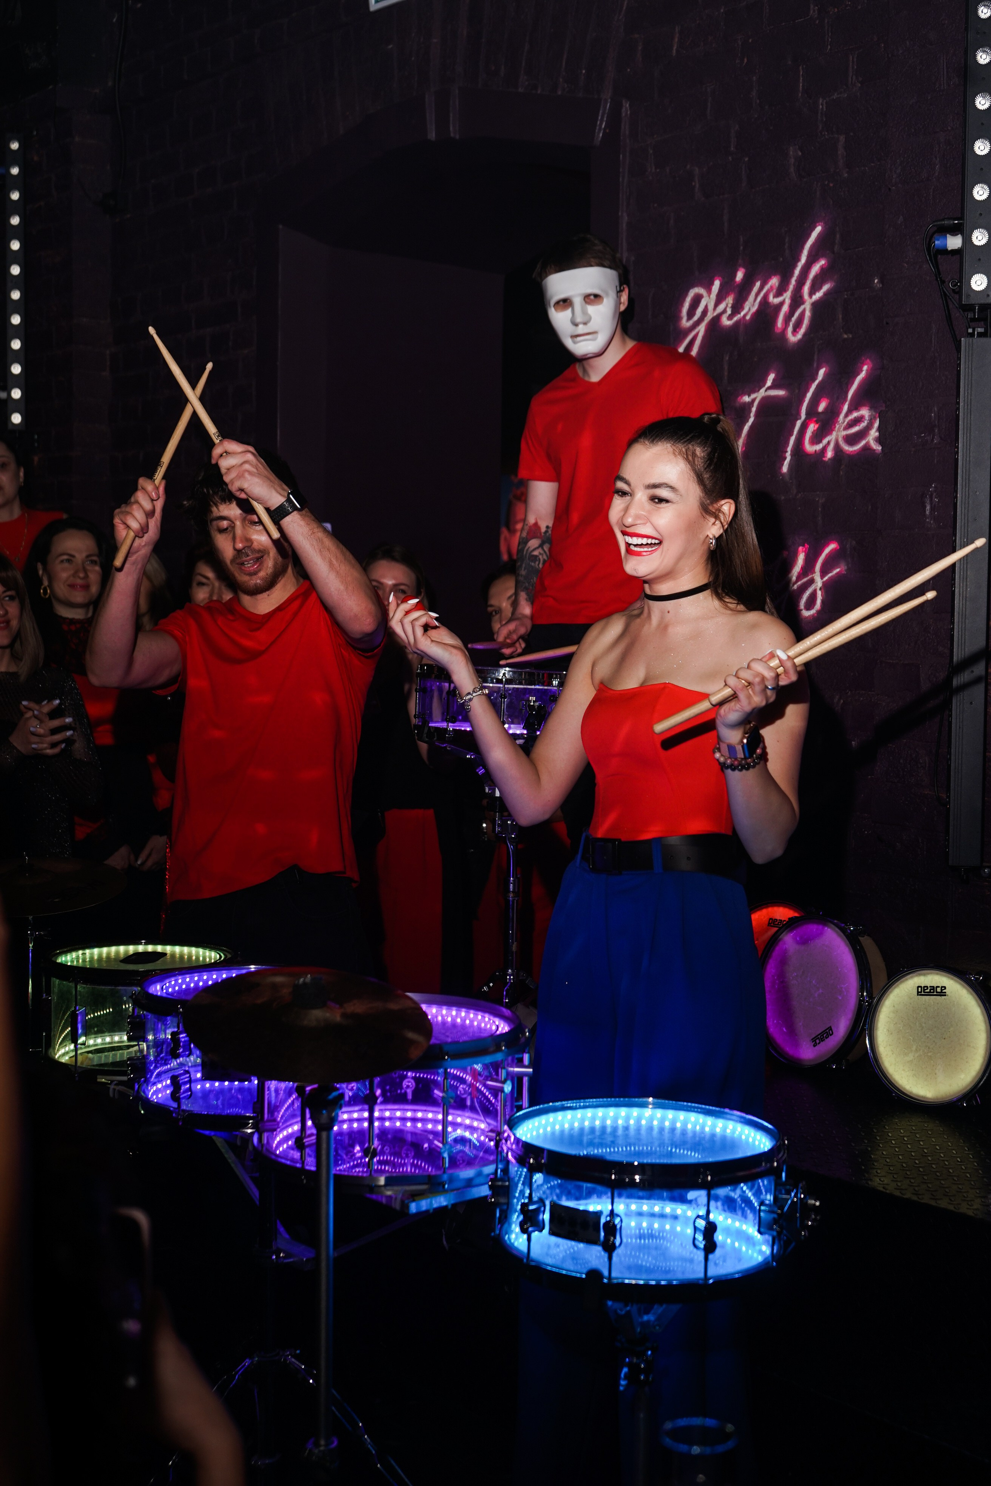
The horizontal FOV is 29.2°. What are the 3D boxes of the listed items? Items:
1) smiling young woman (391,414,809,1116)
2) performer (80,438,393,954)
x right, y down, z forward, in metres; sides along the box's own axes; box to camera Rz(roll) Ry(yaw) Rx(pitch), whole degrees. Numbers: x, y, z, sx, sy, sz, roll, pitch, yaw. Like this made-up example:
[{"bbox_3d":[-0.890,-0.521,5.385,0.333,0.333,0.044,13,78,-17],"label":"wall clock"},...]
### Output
[{"bbox_3d":[0.162,0.319,2.910,0.620,1.651,0.420,3,5,38],"label":"smiling young woman"},{"bbox_3d":[-0.466,0.270,3.460,0.570,1.665,0.480,0,4,-5],"label":"performer"}]

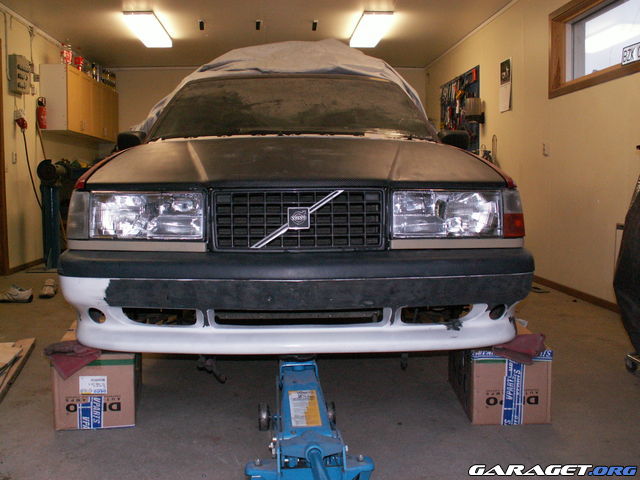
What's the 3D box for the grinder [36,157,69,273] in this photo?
[{"bbox_3d":[-2.711,-0.269,6.557,0.260,1.099,0.400,0,5,3],"label":"grinder"}]

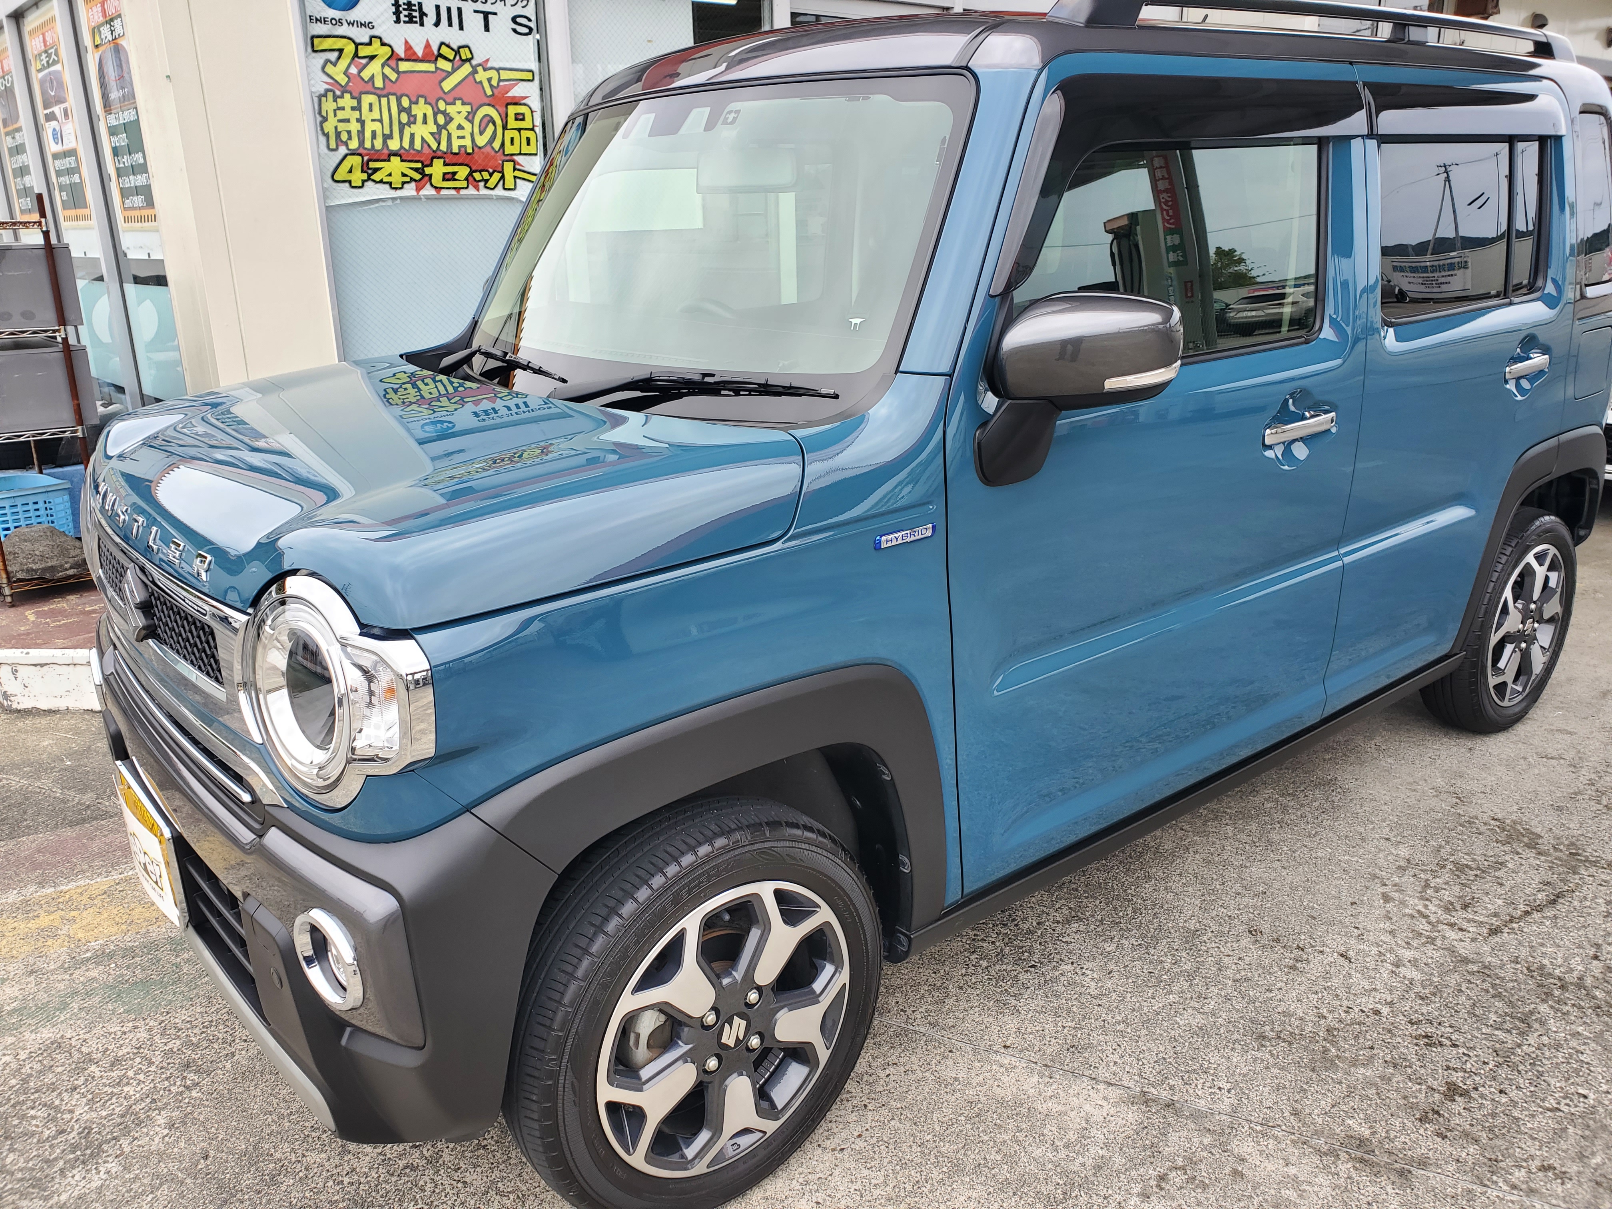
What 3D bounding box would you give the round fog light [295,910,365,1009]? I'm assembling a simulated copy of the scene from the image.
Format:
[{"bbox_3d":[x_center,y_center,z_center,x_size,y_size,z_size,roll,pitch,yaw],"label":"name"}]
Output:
[{"bbox_3d":[-0.557,0.413,1.417,0.117,0.117,0.045,13,23,40],"label":"round fog light"}]

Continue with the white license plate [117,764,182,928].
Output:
[{"bbox_3d":[-0.964,0.353,1.786,0.025,0.162,0.330,-15,21,-36],"label":"white license plate"}]

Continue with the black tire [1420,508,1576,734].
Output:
[{"bbox_3d":[1.785,0.038,3.114,0.575,0.575,0.170,-15,21,-36],"label":"black tire"}]

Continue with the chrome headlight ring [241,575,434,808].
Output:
[{"bbox_3d":[-0.530,0.107,1.342,0.140,0.270,0.295,-17,23,-41],"label":"chrome headlight ring"}]

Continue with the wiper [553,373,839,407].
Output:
[{"bbox_3d":[-0.200,-0.326,1.847,0.660,0.070,0.070,14,23,42],"label":"wiper"}]

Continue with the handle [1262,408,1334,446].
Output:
[{"bbox_3d":[0.874,-0.319,2.170,0.222,0.036,0.045,-15,21,-36],"label":"handle"}]

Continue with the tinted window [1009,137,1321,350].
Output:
[{"bbox_3d":[0.598,-0.568,1.942,0.880,0.350,0.040,-15,15,-36],"label":"tinted window"}]

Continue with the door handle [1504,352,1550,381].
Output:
[{"bbox_3d":[1.597,-0.534,2.710,0.220,0.036,0.045,-15,21,-36],"label":"door handle"}]

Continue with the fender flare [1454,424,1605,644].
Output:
[{"bbox_3d":[1.747,-0.192,2.934,0.775,0.450,0.065,-15,21,-36],"label":"fender flare"}]

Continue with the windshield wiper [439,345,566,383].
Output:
[{"bbox_3d":[-0.574,-0.442,2.296,0.070,0.075,0.640,-12,20,-30],"label":"windshield wiper"}]

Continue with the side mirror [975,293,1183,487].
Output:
[{"bbox_3d":[0.360,-0.278,1.591,0.165,0.270,0.255,-15,21,-36],"label":"side mirror"}]

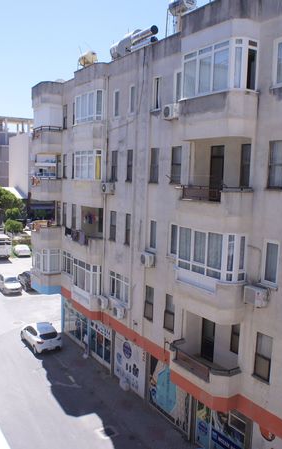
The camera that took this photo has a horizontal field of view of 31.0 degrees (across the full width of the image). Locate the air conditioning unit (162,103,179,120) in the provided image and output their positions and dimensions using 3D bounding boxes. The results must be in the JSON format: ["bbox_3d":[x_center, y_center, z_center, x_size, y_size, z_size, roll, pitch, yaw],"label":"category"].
[{"bbox_3d":[1.167,-4.431,20.094,0.300,0.550,0.800,-2,8,-30],"label":"air conditioning unit"}]

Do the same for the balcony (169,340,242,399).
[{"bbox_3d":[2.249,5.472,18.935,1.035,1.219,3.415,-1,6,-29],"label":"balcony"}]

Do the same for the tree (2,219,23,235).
[{"bbox_3d":[-20.072,0.512,80.101,2.991,2.755,2.991,-1,6,-29],"label":"tree"}]

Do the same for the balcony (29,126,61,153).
[{"bbox_3d":[-5.859,-5.224,31.857,1.310,1.600,3.000,-2,8,-30],"label":"balcony"}]

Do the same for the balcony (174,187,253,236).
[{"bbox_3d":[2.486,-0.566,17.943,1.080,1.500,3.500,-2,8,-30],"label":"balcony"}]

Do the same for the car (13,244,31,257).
[{"bbox_3d":[-15.101,3.158,65.116,1.750,1.480,4.300,-1,7,-24],"label":"car"}]

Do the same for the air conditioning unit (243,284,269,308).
[{"bbox_3d":[3.755,2.333,16.583,0.310,0.559,0.828,-1,6,-29],"label":"air conditioning unit"}]

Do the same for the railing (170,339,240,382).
[{"bbox_3d":[2.386,5.475,20.356,1.050,0.600,3.600,-2,8,-29],"label":"railing"}]

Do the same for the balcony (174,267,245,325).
[{"bbox_3d":[2.359,2.525,18.664,0.989,1.369,3.392,-1,6,-29],"label":"balcony"}]

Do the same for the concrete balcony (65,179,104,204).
[{"bbox_3d":[-2.993,-1.777,27.463,0.740,1.280,3.150,-2,8,-30],"label":"concrete balcony"}]

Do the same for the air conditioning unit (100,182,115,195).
[{"bbox_3d":[-1.778,-2.018,28.151,0.340,0.600,0.850,-2,8,-29],"label":"air conditioning unit"}]

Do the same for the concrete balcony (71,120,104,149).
[{"bbox_3d":[-2.850,-4.635,27.048,0.740,1.370,3.100,-2,8,-30],"label":"concrete balcony"}]

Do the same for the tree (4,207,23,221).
[{"bbox_3d":[-22.064,-1.644,88.049,3.028,2.596,3.028,-1,6,-29],"label":"tree"}]

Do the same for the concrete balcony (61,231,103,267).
[{"bbox_3d":[-3.333,1.360,30.589,1.150,1.500,3.900,-2,8,-29],"label":"concrete balcony"}]

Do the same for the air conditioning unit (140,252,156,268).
[{"bbox_3d":[0.269,1.544,22.001,0.300,0.550,0.800,-2,8,-30],"label":"air conditioning unit"}]

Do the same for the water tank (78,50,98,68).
[{"bbox_3d":[-3.407,-10.470,32.286,0.750,0.900,1.550,-2,8,-29],"label":"water tank"}]

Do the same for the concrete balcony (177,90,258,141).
[{"bbox_3d":[2.593,-3.754,17.988,0.989,1.495,3.450,-1,6,-29],"label":"concrete balcony"}]

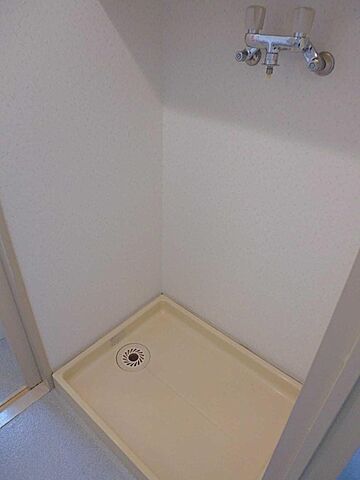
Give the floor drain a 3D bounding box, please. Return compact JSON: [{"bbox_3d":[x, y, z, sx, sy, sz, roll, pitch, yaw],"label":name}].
[{"bbox_3d":[-0.207,0.527,1.488,0.151,0.014,0.151,2,34,-1],"label":"floor drain"}]

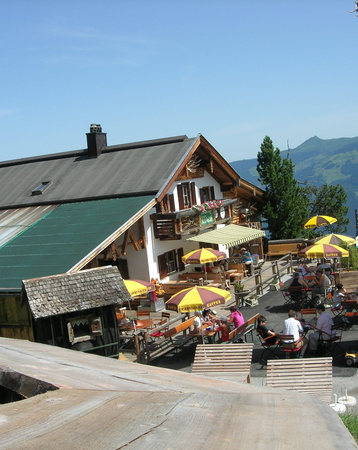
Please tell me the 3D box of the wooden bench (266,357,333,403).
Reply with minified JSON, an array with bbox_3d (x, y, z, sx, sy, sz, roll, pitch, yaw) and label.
[{"bbox_3d":[2.392,3.301,13.182,1.330,0.910,1.150,-4,4,15],"label":"wooden bench"}]

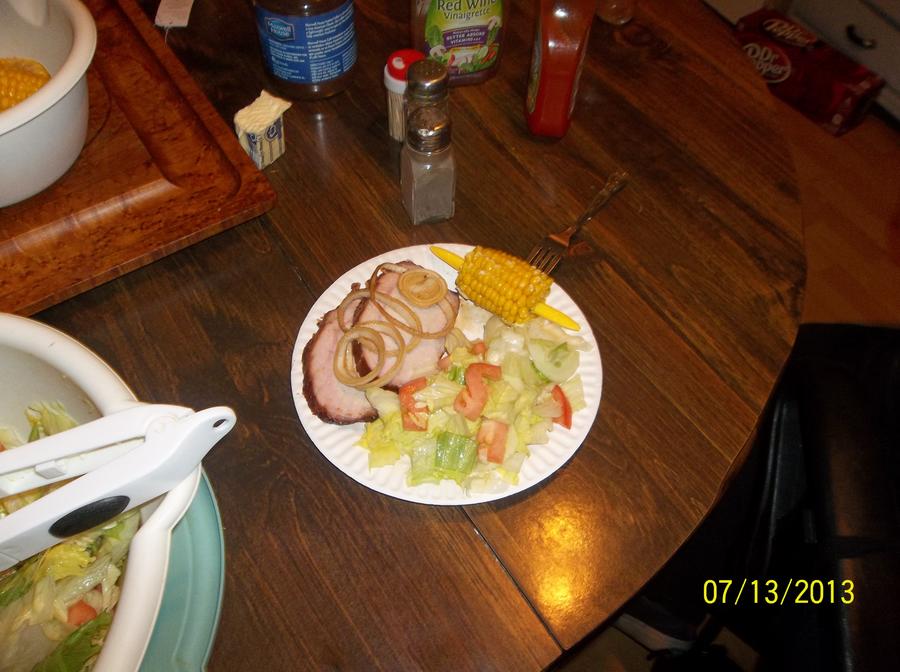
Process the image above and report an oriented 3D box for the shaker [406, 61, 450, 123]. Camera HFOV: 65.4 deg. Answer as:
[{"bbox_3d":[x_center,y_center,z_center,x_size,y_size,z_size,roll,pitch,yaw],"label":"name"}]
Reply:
[{"bbox_3d":[-0.020,-0.198,0.631,0.038,0.098,0.038,-11,56,-10],"label":"shaker"}]

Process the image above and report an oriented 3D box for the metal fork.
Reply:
[{"bbox_3d":[0.111,-0.099,0.611,0.025,0.020,0.185,32,54,19],"label":"metal fork"}]

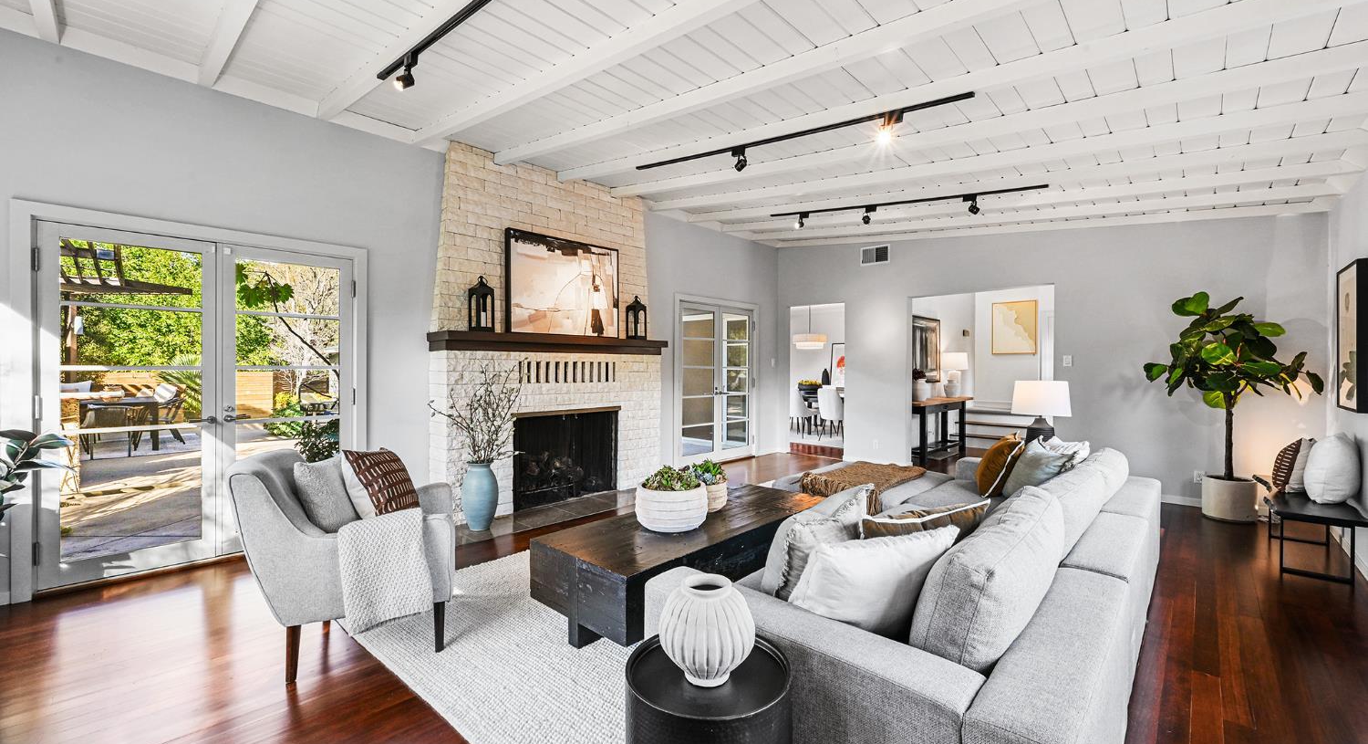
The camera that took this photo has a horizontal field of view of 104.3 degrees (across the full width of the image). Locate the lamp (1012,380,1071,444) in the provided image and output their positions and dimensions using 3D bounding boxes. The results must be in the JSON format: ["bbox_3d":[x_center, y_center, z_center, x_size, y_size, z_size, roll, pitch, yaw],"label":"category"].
[{"bbox_3d":[2.841,0.377,4.221,0.410,0.620,0.410,0,0,43],"label":"lamp"}]

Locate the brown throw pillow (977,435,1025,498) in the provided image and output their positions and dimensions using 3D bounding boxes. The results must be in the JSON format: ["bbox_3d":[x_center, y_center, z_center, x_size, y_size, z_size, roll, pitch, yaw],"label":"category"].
[{"bbox_3d":[2.017,0.583,3.389,0.170,0.460,0.470,34,16,25],"label":"brown throw pillow"}]

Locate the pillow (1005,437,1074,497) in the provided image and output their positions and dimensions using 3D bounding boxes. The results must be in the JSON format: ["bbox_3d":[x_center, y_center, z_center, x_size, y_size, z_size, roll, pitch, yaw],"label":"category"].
[{"bbox_3d":[2.135,0.598,3.333,0.160,0.470,0.470,44,12,12],"label":"pillow"}]

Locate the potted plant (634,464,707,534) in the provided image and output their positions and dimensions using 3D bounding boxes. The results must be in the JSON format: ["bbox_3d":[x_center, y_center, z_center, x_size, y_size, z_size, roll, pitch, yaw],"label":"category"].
[{"bbox_3d":[-0.067,0.664,2.861,0.385,0.315,0.385,0,0,0],"label":"potted plant"}]

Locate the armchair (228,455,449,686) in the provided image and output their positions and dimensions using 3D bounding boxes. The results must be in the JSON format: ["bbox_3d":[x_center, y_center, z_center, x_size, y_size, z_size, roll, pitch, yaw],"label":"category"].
[{"bbox_3d":[-1.507,0.802,2.499,0.785,0.857,0.730,0,0,-22],"label":"armchair"}]

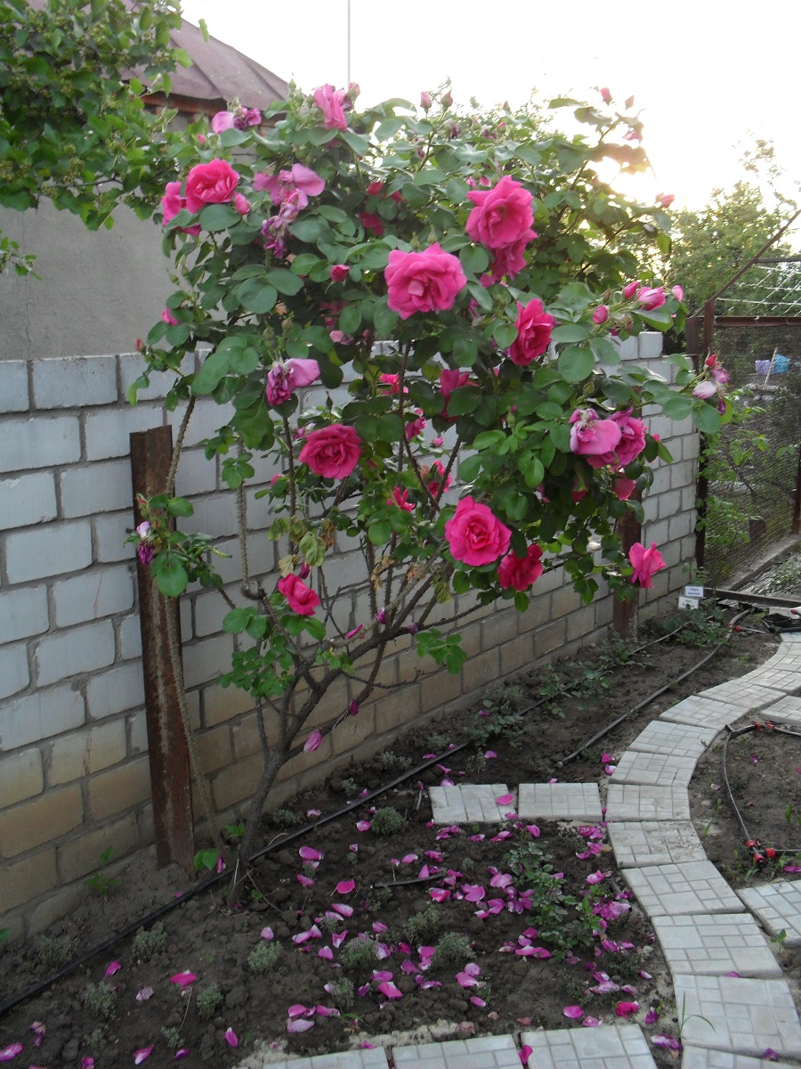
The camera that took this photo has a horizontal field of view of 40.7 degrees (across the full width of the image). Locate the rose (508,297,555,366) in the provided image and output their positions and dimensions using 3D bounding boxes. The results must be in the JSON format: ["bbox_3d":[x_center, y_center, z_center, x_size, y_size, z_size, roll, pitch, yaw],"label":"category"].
[{"bbox_3d":[0.274,-0.420,2.250,0.105,0.132,0.075,-8,13,-31],"label":"rose"}]

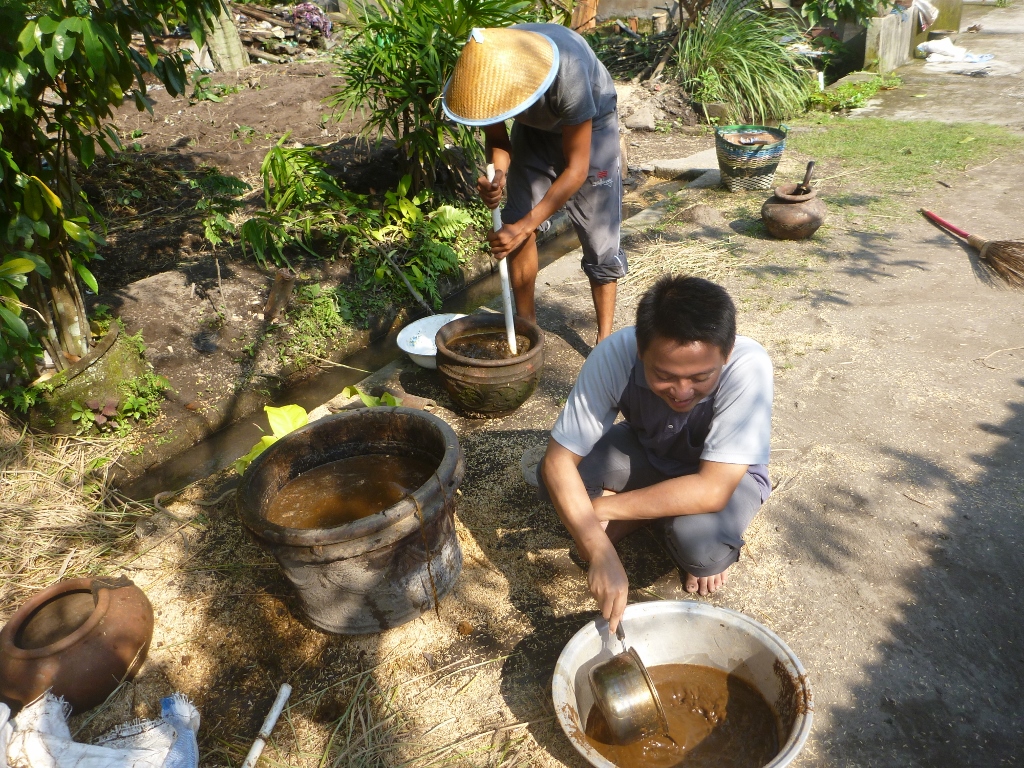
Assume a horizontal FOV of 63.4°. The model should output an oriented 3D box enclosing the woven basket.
[{"bbox_3d":[1.404,-1.326,4.901,0.401,0.315,0.401,-5,28,0],"label":"woven basket"}]

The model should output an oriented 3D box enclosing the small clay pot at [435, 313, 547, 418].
[{"bbox_3d":[-0.065,-0.045,2.798,0.360,0.262,0.360,-4,28,2],"label":"small clay pot"}]

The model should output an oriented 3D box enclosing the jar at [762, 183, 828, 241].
[{"bbox_3d":[1.387,-0.843,4.079,0.309,0.239,0.309,-4,28,2],"label":"jar"}]

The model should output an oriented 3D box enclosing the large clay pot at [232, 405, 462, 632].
[{"bbox_3d":[-0.362,0.336,2.041,0.533,0.349,0.533,-8,28,2],"label":"large clay pot"}]

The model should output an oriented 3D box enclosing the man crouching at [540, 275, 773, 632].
[{"bbox_3d":[0.302,0.126,1.802,0.500,0.840,0.660,2,29,13],"label":"man crouching"}]

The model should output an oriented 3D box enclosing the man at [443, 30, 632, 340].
[{"bbox_3d":[0.068,-0.599,2.857,0.520,1.160,0.720,17,35,36],"label":"man"}]

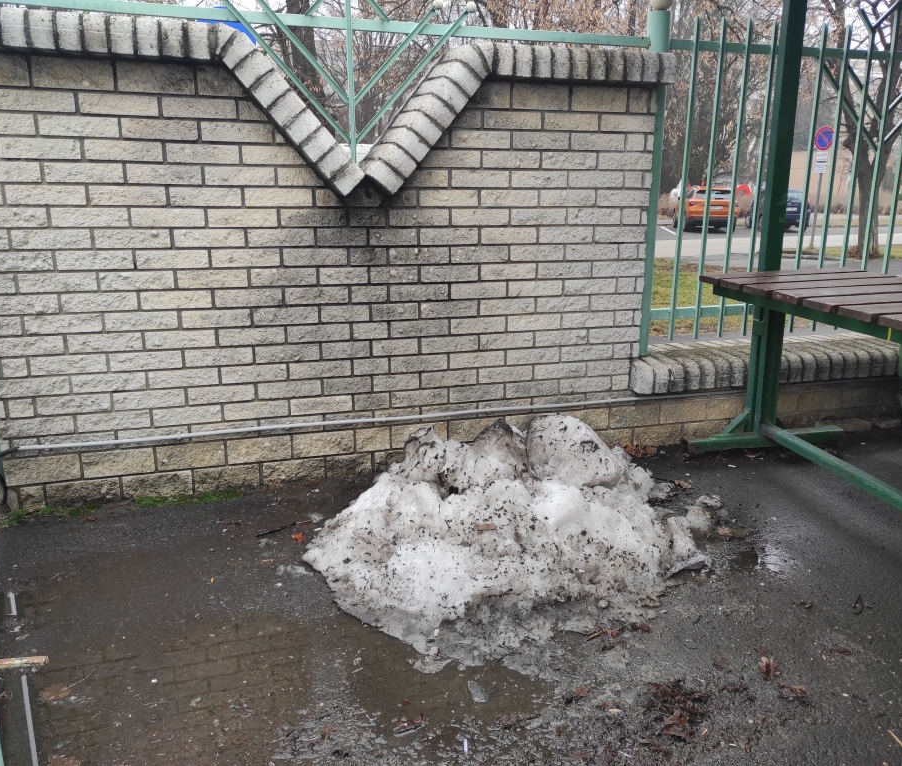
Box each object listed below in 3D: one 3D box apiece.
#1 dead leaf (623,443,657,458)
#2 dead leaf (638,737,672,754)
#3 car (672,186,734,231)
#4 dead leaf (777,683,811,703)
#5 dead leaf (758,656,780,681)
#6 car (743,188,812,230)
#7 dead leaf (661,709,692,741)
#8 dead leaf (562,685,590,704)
[{"bbox_3d":[1.017,0.362,3.969,0.170,0.050,0.130,-4,15,-17],"label":"dead leaf"},{"bbox_3d":[0.516,0.920,1.876,0.095,0.020,0.040,7,16,24],"label":"dead leaf"},{"bbox_3d":[9.700,-6.620,28.200,1.840,1.610,4.380,2,15,8],"label":"car"},{"bbox_3d":[0.958,0.867,2.066,0.105,0.030,0.055,8,16,27],"label":"dead leaf"},{"bbox_3d":[0.932,0.838,2.170,0.062,0.035,0.085,6,16,21],"label":"dead leaf"},{"bbox_3d":[12.700,-6.720,28.800,1.770,1.500,4.150,3,15,11],"label":"car"},{"bbox_3d":[0.591,0.895,1.940,0.080,0.035,0.085,4,15,15],"label":"dead leaf"},{"bbox_3d":[0.351,0.870,2.064,0.090,0.020,0.045,-10,18,-34],"label":"dead leaf"}]

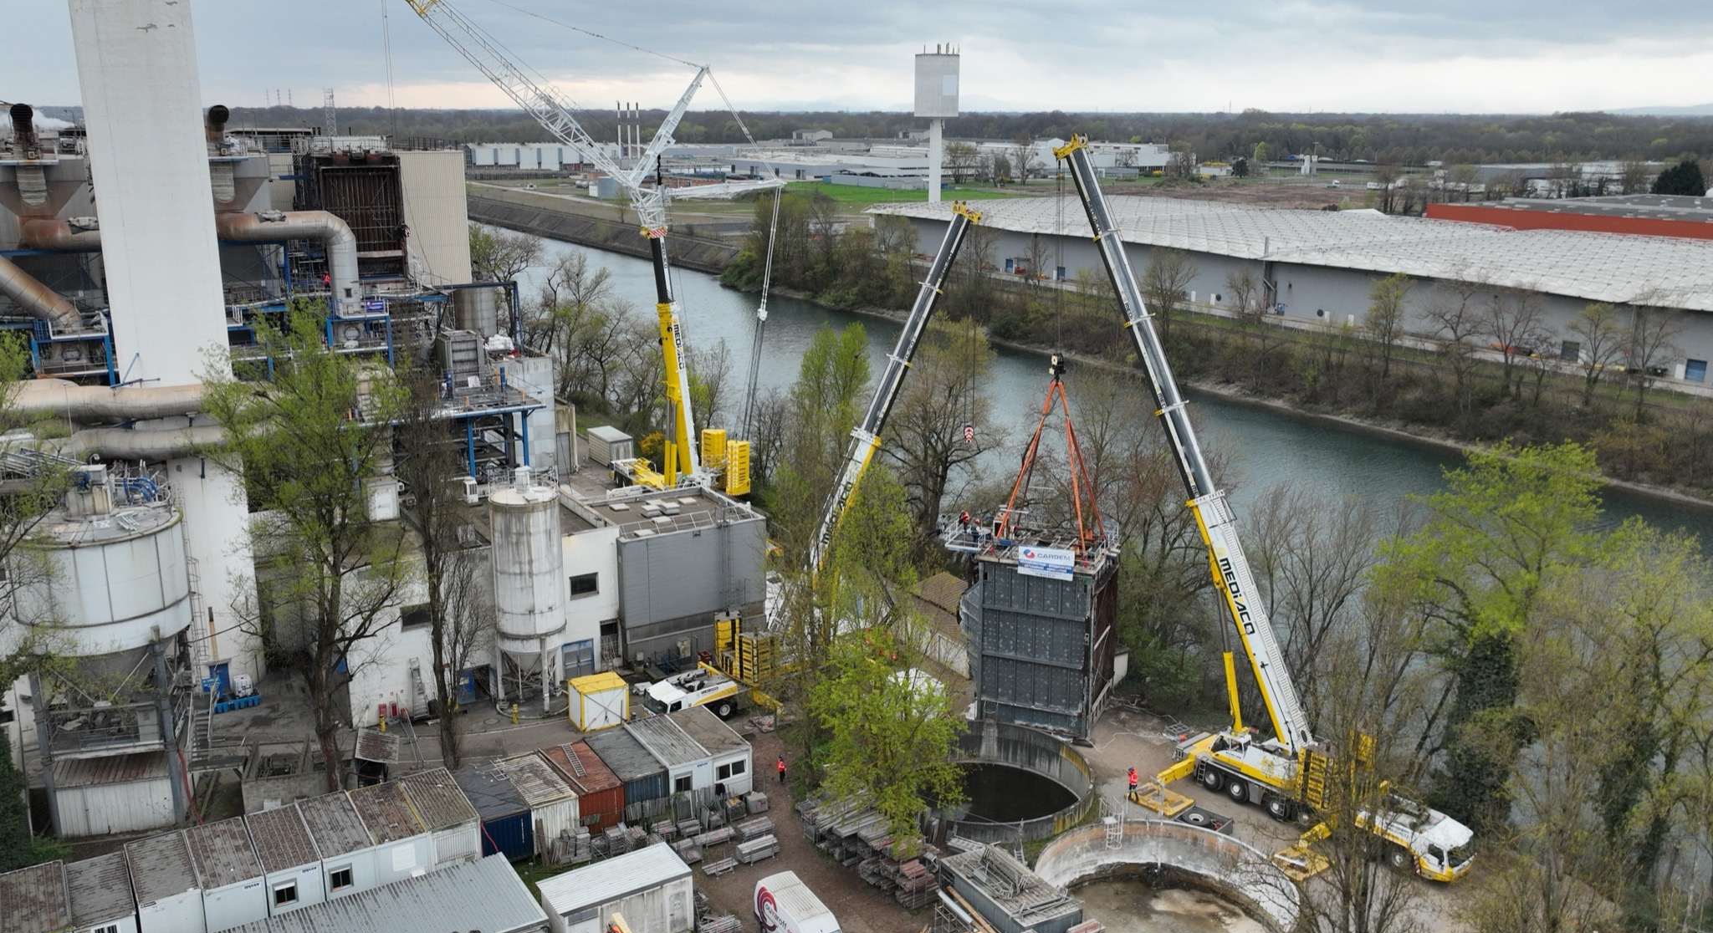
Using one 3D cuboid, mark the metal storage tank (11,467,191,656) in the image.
[{"bbox_3d":[-40.845,5.343,64.400,8.100,7.400,8.100,-11,19,-33],"label":"metal storage tank"}]

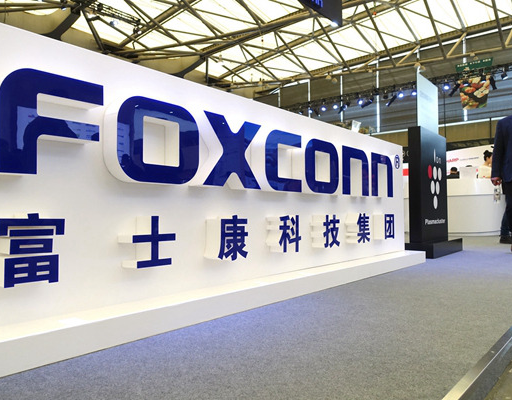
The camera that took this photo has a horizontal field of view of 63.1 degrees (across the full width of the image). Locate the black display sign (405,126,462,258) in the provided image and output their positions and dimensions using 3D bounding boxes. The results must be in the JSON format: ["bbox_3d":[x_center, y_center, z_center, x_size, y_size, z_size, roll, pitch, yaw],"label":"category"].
[{"bbox_3d":[1.831,-0.070,4.383,0.360,1.250,1.030,-2,-2,40],"label":"black display sign"}]

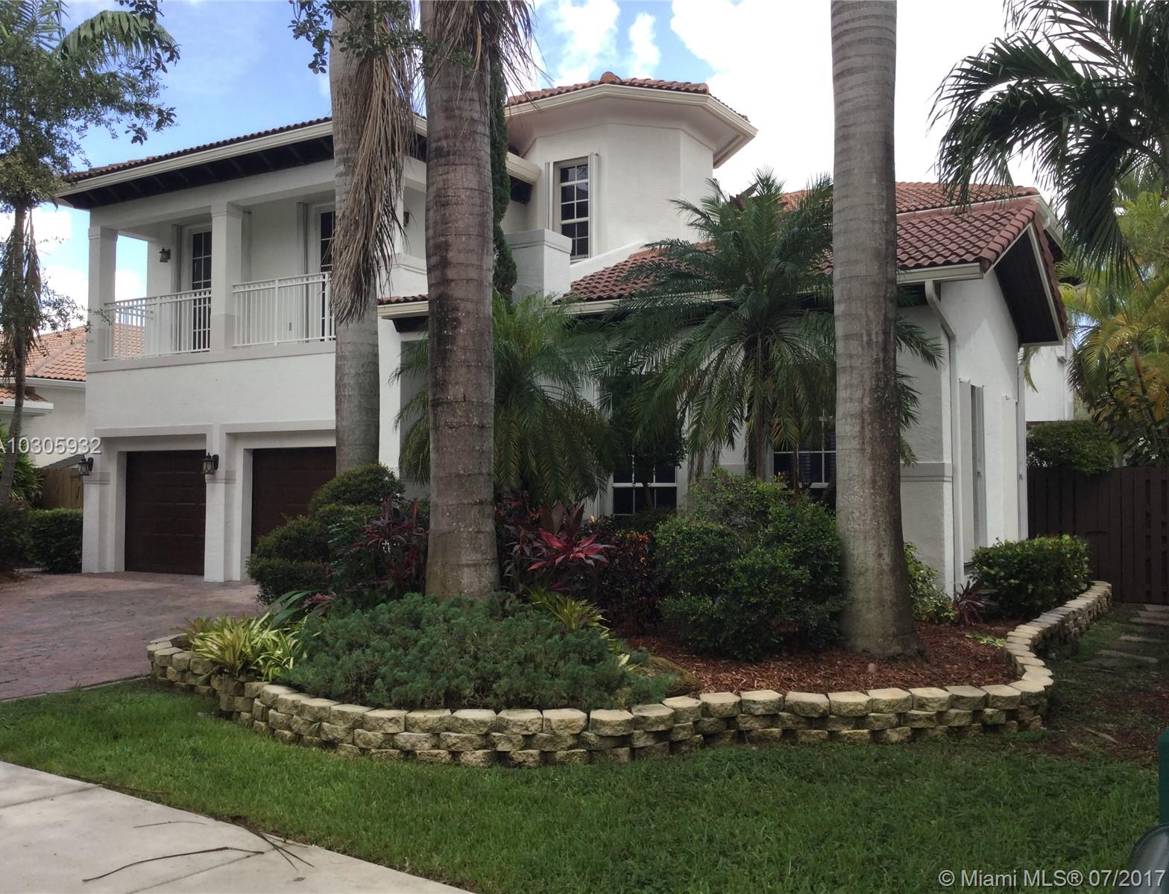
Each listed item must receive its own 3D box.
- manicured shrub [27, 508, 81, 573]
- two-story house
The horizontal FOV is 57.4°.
[{"bbox_3d":[-9.637,1.687,19.500,1.000,1.120,1.100,-1,-3,31],"label":"manicured shrub"},{"bbox_3d":[0.308,-1.864,20.346,15.750,8.250,12.950,-1,-3,31],"label":"two-story house"}]

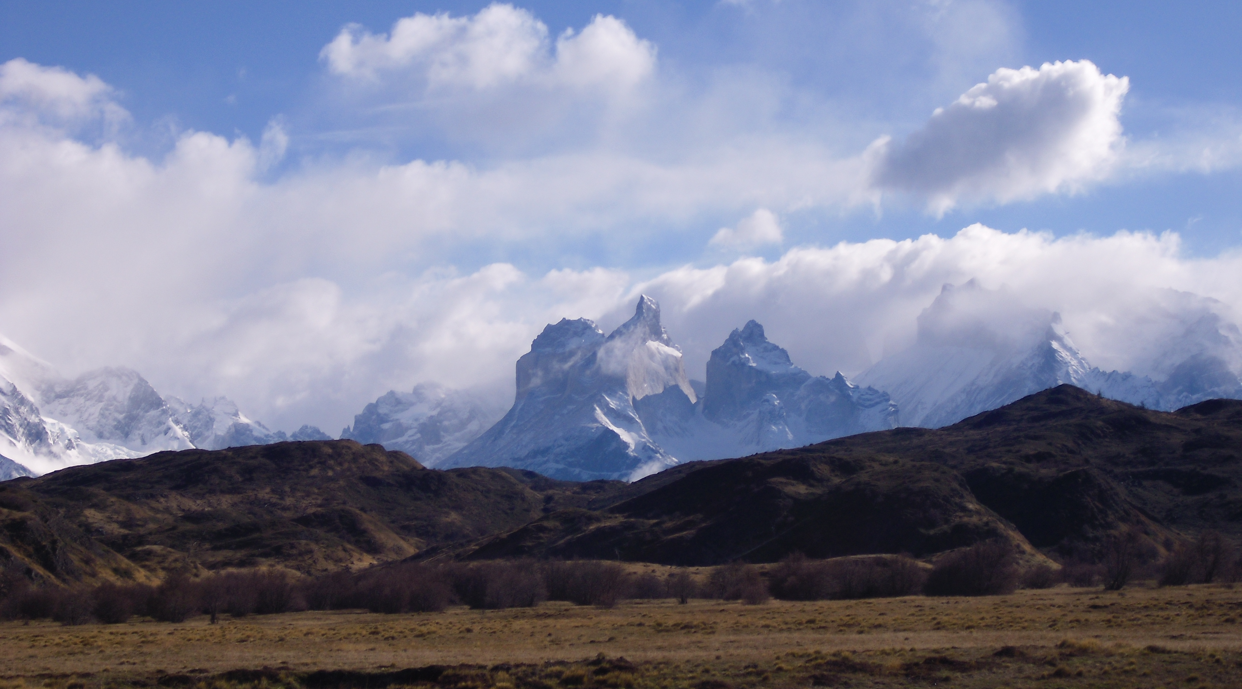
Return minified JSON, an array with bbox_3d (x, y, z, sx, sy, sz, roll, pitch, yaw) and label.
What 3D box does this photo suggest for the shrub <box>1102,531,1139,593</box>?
[{"bbox_3d":[27.257,11.814,143.000,2.119,3.338,1.950,-1,-5,0],"label":"shrub"}]

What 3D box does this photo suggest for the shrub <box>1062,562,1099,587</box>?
[{"bbox_3d":[25.934,12.994,148.000,2.138,1.480,1.967,-1,-5,0],"label":"shrub"}]

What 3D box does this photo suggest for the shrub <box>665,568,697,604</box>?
[{"bbox_3d":[3.242,12.914,140.000,1.763,1.919,1.622,-1,-5,0],"label":"shrub"}]

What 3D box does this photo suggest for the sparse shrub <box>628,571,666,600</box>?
[{"bbox_3d":[1.424,13.349,145.000,2.041,1.612,1.878,-1,-5,0],"label":"sparse shrub"}]

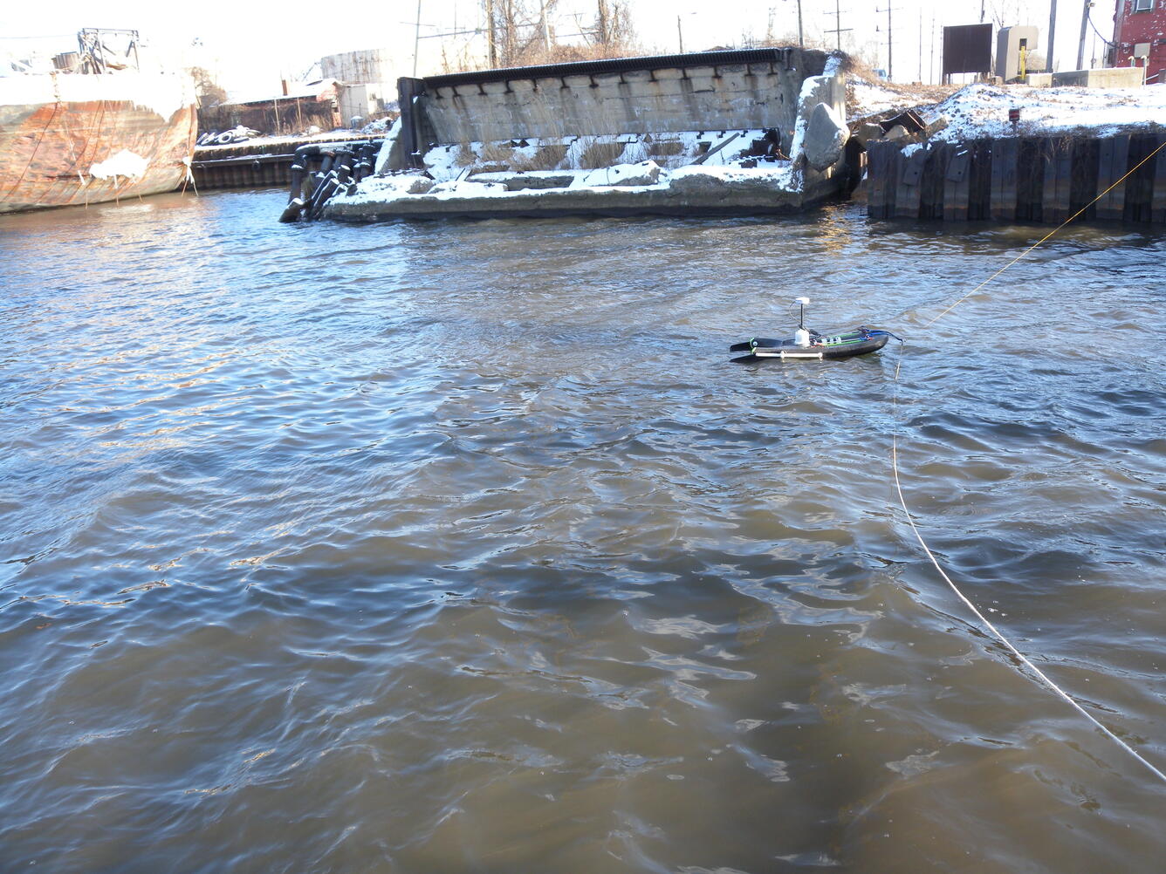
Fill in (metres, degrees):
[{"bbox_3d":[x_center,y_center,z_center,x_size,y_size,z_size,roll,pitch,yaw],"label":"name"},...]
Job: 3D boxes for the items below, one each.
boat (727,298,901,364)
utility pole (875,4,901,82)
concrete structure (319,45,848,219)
[{"bbox_3d":[2.599,-1.226,10.866,1.830,0.680,0.520,-1,21,7],"label":"boat"},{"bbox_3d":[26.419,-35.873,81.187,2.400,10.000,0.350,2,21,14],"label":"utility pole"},{"bbox_3d":[-0.087,-7.883,24.998,13.000,3.550,5.200,4,22,19],"label":"concrete structure"}]

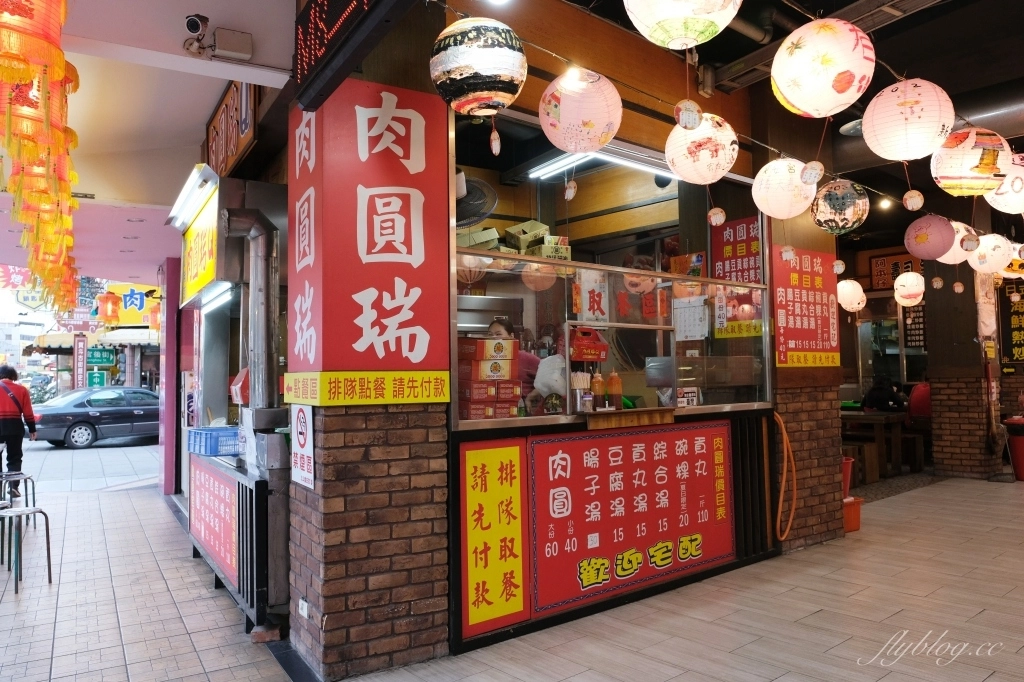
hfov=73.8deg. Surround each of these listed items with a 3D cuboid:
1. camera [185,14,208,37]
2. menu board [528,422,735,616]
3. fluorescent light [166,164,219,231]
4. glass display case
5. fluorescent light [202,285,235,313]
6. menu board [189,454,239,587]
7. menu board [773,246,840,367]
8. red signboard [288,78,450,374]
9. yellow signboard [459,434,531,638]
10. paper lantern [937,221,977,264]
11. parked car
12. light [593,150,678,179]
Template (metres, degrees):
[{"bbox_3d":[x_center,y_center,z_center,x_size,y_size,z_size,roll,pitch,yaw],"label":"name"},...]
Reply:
[{"bbox_3d":[-1.411,-1.412,3.055,0.070,0.080,0.110,-1,33,3],"label":"camera"},{"bbox_3d":[0.797,0.998,4.123,1.749,0.935,0.030,1,-3,-37],"label":"menu board"},{"bbox_3d":[-1.884,-0.796,3.973,0.120,0.100,1.270,1,-4,-32],"label":"fluorescent light"},{"bbox_3d":[0.691,0.024,4.309,2.710,0.900,0.400,1,-3,-37],"label":"glass display case"},{"bbox_3d":[-2.132,-0.294,4.926,0.080,0.110,1.220,1,-3,-32],"label":"fluorescent light"},{"bbox_3d":[-2.044,1.145,4.611,0.030,0.592,1.930,1,-4,-32],"label":"menu board"},{"bbox_3d":[2.387,-0.263,5.495,0.973,0.947,0.030,2,-4,-38],"label":"menu board"},{"bbox_3d":[-0.743,-0.532,3.482,0.675,1.385,0.562,1,-4,-27],"label":"red signboard"},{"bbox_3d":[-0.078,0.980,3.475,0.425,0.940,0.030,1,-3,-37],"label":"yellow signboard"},{"bbox_3d":[3.411,-0.752,5.237,0.330,0.330,0.330,1,-3,-37],"label":"paper lantern"},{"bbox_3d":[-10.160,1.929,17.854,1.760,1.420,4.700,-3,-3,36],"label":"parked car"},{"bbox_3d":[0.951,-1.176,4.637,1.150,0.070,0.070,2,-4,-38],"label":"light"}]

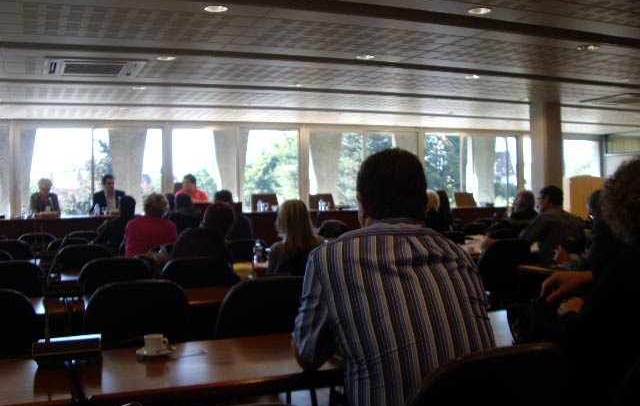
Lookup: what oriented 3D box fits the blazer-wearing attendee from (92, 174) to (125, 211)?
[{"bbox_3d":[-2.893,0.253,9.696,0.500,1.300,0.680,-1,1,-23],"label":"blazer-wearing attendee"}]

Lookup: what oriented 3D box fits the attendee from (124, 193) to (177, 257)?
[{"bbox_3d":[-1.400,0.557,5.763,0.490,1.268,0.720,-1,1,-23],"label":"attendee"}]

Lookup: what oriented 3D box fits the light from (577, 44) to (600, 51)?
[{"bbox_3d":[2.365,-1.370,6.190,0.160,0.040,0.160,-1,1,0],"label":"light"}]

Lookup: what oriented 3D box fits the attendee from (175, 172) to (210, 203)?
[{"bbox_3d":[-1.758,0.231,9.714,0.520,1.270,0.700,-1,1,-23],"label":"attendee"}]

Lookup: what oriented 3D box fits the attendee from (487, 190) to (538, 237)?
[{"bbox_3d":[1.973,0.507,7.294,0.500,1.260,0.650,-1,1,-43],"label":"attendee"}]

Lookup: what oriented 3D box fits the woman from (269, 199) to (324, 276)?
[{"bbox_3d":[-0.212,0.581,4.613,0.470,1.209,0.720,-1,1,-23],"label":"woman"}]

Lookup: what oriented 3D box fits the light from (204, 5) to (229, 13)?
[{"bbox_3d":[-0.696,-1.322,4.721,0.165,0.050,0.165,-1,1,-23],"label":"light"}]

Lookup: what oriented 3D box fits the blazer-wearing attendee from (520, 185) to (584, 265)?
[{"bbox_3d":[1.765,0.505,5.622,0.520,1.284,0.720,-1,1,-40],"label":"blazer-wearing attendee"}]

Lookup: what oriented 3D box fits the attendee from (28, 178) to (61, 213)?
[{"bbox_3d":[-3.648,0.292,9.346,0.460,1.270,0.660,-1,1,-23],"label":"attendee"}]

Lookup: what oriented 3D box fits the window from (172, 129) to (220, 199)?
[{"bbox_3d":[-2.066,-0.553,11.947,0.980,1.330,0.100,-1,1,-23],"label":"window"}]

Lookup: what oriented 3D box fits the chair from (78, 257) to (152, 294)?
[{"bbox_3d":[-1.312,0.781,4.523,0.480,0.900,0.550,-1,1,-17],"label":"chair"}]

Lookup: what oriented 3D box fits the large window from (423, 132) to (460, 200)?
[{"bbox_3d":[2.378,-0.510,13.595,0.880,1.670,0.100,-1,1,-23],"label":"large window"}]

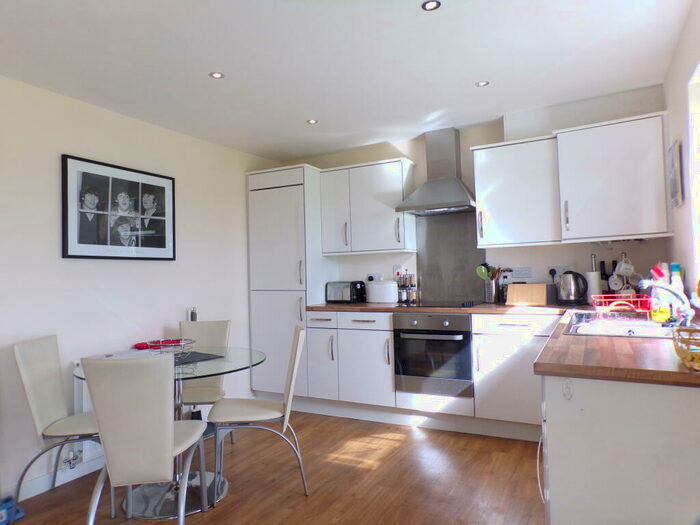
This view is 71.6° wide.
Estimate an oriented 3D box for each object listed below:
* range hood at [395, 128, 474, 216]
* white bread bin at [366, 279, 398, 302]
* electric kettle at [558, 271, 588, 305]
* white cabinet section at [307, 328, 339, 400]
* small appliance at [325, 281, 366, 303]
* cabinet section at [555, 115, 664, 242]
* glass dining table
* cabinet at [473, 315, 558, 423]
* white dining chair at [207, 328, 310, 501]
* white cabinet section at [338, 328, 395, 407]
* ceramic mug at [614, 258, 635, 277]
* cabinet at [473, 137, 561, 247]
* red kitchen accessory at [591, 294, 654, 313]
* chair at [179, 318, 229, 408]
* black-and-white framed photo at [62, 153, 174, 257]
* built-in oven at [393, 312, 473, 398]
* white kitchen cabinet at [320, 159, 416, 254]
[{"bbox_3d":[0.740,-0.767,3.998,0.600,0.720,0.490,-2,-2,27],"label":"range hood"},{"bbox_3d":[0.236,0.267,4.289,0.330,0.187,0.195,-2,-2,28],"label":"white bread bin"},{"bbox_3d":[1.630,0.191,3.545,0.205,0.250,0.165,-2,-2,27],"label":"electric kettle"},{"bbox_3d":[-0.087,0.845,4.272,0.302,0.581,0.570,-2,-3,29],"label":"white cabinet section"},{"bbox_3d":[-0.036,0.276,4.436,0.290,0.200,0.260,-2,-2,27],"label":"small appliance"},{"bbox_3d":[1.795,-0.529,3.343,0.615,0.740,0.427,-2,-3,29],"label":"cabinet section"},{"bbox_3d":[-0.942,0.906,2.644,0.980,0.722,0.980,-2,-2,27],"label":"glass dining table"},{"bbox_3d":[1.264,0.721,3.527,0.590,0.715,0.550,-2,-2,29],"label":"cabinet"},{"bbox_3d":[-0.512,0.804,2.712,0.520,0.870,0.440,-1,-2,-12],"label":"white dining chair"},{"bbox_3d":[0.265,0.829,4.077,0.503,0.581,0.570,-2,-3,29],"label":"white cabinet section"},{"bbox_3d":[1.912,0.035,3.377,0.112,0.118,0.088,9,3,27],"label":"ceramic mug"},{"bbox_3d":[1.288,-0.505,3.681,0.590,0.745,0.300,-2,-2,29],"label":"cabinet"},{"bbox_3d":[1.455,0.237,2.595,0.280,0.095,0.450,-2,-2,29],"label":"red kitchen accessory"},{"bbox_3d":[-0.992,0.828,3.131,0.430,0.870,0.510,-1,-2,-6],"label":"chair"},{"bbox_3d":[-1.528,-0.328,3.292,0.025,0.618,0.868,-2,-2,27],"label":"black-and-white framed photo"},{"bbox_3d":[0.738,0.682,3.809,0.600,0.590,0.540,-2,-2,29],"label":"built-in oven"},{"bbox_3d":[0.167,-0.467,4.372,0.800,0.780,0.330,-2,-2,27],"label":"white kitchen cabinet"}]

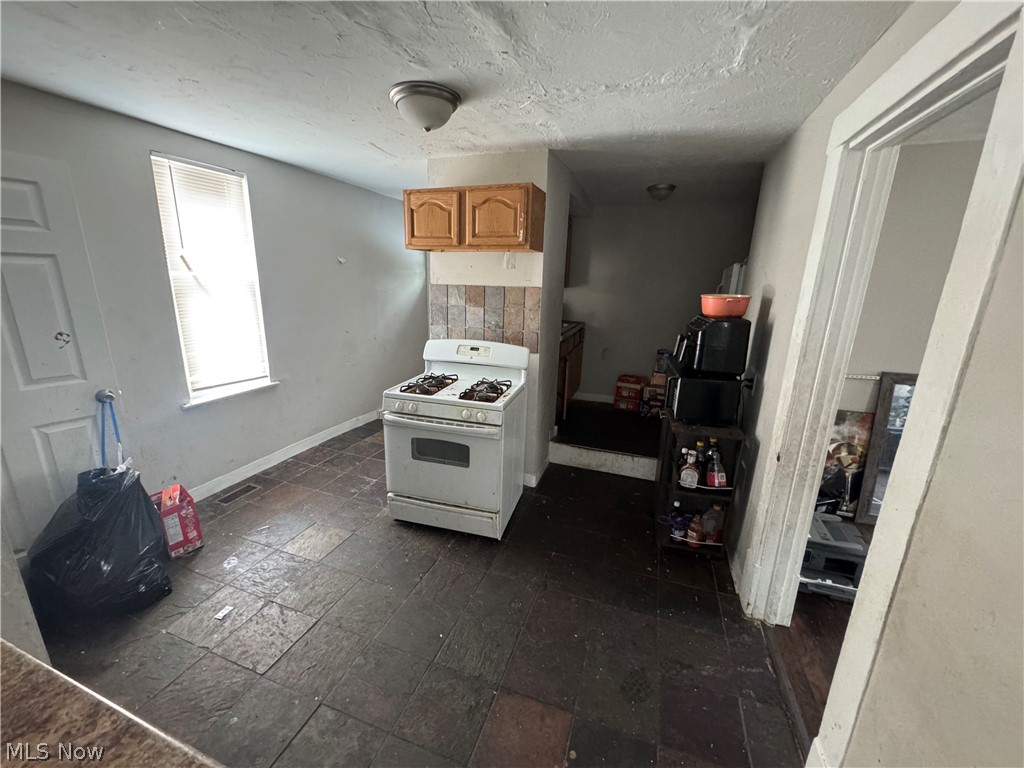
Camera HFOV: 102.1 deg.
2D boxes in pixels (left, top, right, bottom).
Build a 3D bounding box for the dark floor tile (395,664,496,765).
[{"bbox_3d":[-0.246,1.259,1.601,0.303,0.010,0.303,7,15,18],"label":"dark floor tile"}]

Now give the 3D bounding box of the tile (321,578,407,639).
[{"bbox_3d":[-0.724,1.114,2.068,0.300,0.013,0.300,6,15,18],"label":"tile"}]

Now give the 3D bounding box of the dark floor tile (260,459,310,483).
[{"bbox_3d":[-1.867,0.727,3.415,0.302,0.010,0.302,7,16,18],"label":"dark floor tile"}]

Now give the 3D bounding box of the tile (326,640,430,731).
[{"bbox_3d":[-0.541,1.224,1.700,0.303,0.010,0.303,7,15,18],"label":"tile"}]

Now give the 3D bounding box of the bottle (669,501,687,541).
[{"bbox_3d":[1.037,0.851,2.583,0.090,0.265,0.085,8,16,24],"label":"bottle"}]

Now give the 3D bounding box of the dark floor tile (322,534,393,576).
[{"bbox_3d":[-0.900,0.996,2.429,0.300,0.012,0.300,7,16,18],"label":"dark floor tile"}]

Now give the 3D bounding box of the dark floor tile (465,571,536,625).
[{"bbox_3d":[-0.044,1.112,2.152,0.300,0.013,0.300,6,15,18],"label":"dark floor tile"}]

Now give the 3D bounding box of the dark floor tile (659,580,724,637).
[{"bbox_3d":[0.925,1.156,2.154,0.303,0.010,0.303,7,15,18],"label":"dark floor tile"}]

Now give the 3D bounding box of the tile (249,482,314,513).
[{"bbox_3d":[-1.680,0.834,3.037,0.302,0.010,0.302,7,16,18],"label":"tile"}]

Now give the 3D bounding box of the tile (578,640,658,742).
[{"bbox_3d":[0.438,1.242,1.690,0.300,0.013,0.300,6,15,18],"label":"tile"}]

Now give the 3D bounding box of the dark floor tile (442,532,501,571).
[{"bbox_3d":[-0.232,1.016,2.547,0.303,0.010,0.303,7,15,18],"label":"dark floor tile"}]

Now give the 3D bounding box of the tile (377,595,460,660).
[{"bbox_3d":[-0.431,1.140,1.960,0.300,0.012,0.300,7,16,18],"label":"tile"}]

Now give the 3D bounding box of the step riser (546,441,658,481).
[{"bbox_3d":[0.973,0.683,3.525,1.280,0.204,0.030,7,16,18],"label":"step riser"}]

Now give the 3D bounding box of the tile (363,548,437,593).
[{"bbox_3d":[-0.624,1.049,2.366,0.302,0.010,0.302,7,16,18],"label":"tile"}]

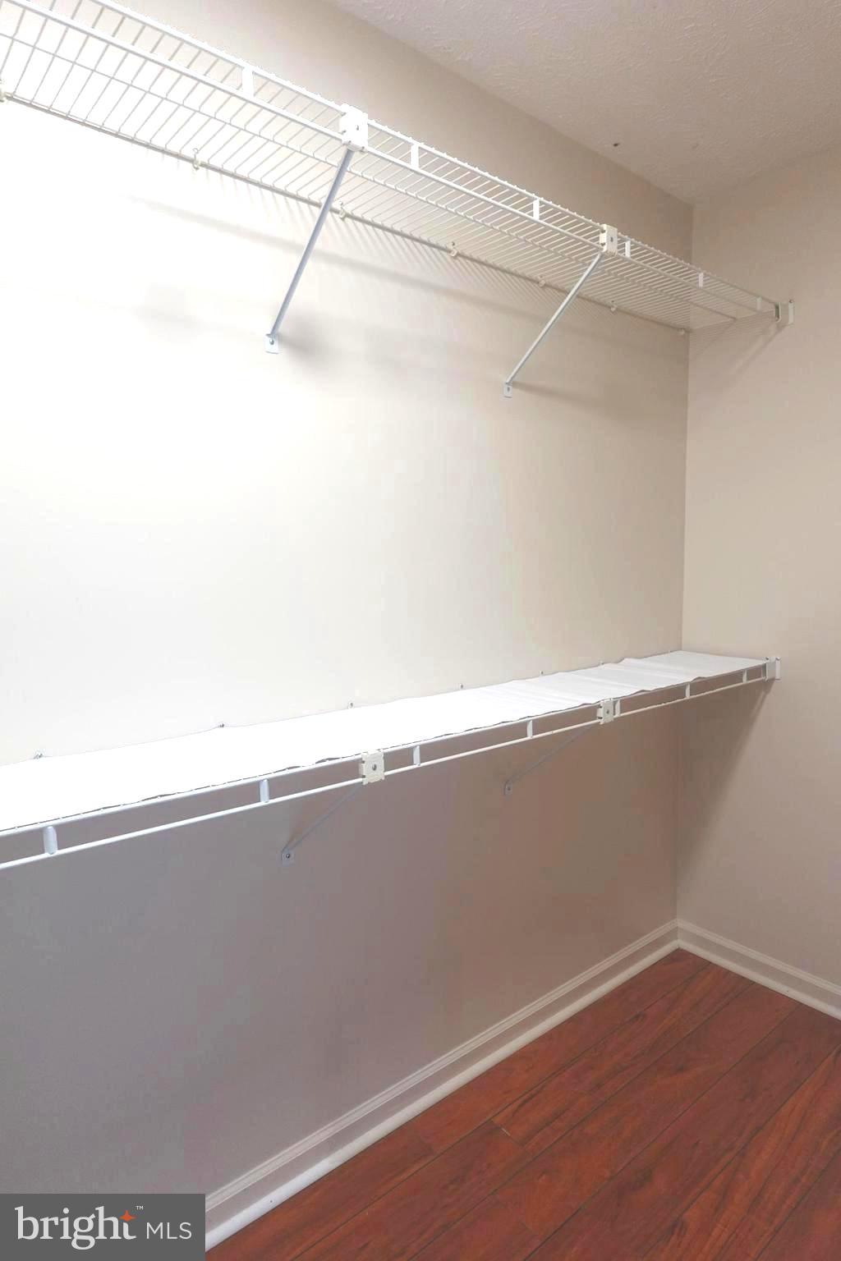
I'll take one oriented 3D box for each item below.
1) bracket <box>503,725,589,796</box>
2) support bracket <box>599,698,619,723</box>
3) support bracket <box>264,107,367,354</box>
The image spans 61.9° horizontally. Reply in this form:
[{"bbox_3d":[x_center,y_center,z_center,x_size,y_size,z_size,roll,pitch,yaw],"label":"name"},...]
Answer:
[{"bbox_3d":[0.325,0.321,1.733,0.031,0.256,0.292,-5,7,-39],"label":"bracket"},{"bbox_3d":[0.422,0.185,1.601,0.044,0.055,0.024,-5,7,-39],"label":"support bracket"},{"bbox_3d":[-0.194,-0.670,1.215,0.045,0.294,0.313,-5,7,-39],"label":"support bracket"}]

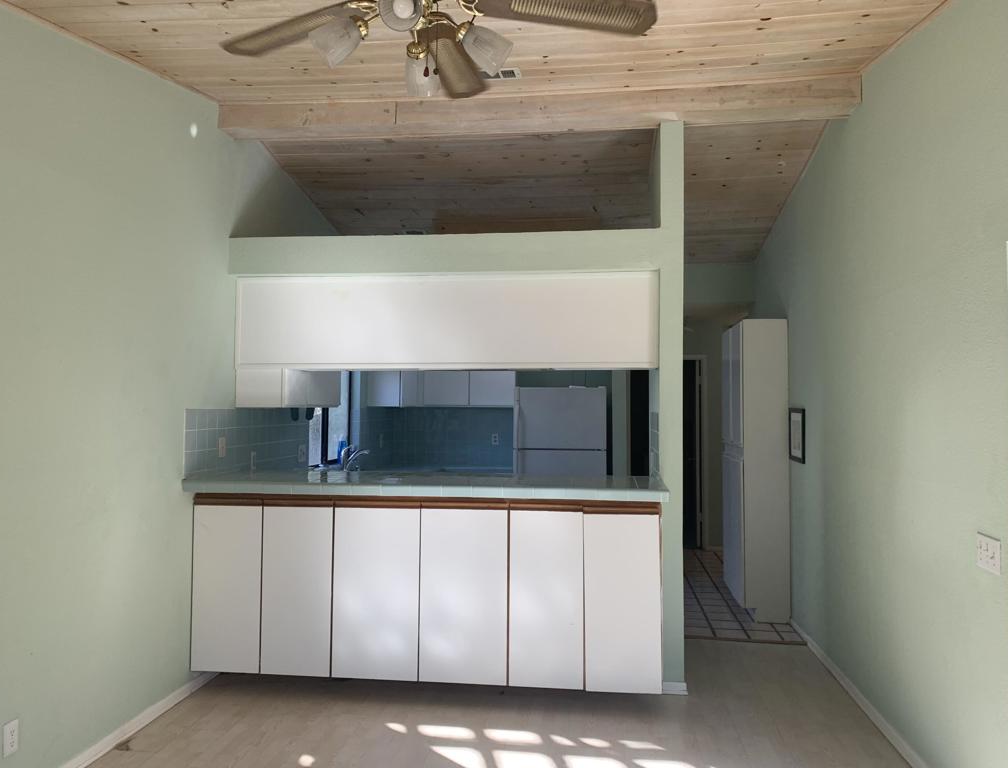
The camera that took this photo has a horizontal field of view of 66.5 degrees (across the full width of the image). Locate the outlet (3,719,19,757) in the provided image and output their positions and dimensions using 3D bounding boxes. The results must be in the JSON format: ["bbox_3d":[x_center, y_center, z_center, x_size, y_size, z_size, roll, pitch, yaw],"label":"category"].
[{"bbox_3d":[-1.776,1.279,2.777,0.009,0.114,0.071,0,-2,7],"label":"outlet"}]

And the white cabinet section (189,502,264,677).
[{"bbox_3d":[-1.430,1.078,4.223,0.382,0.869,0.380,0,-2,7],"label":"white cabinet section"}]

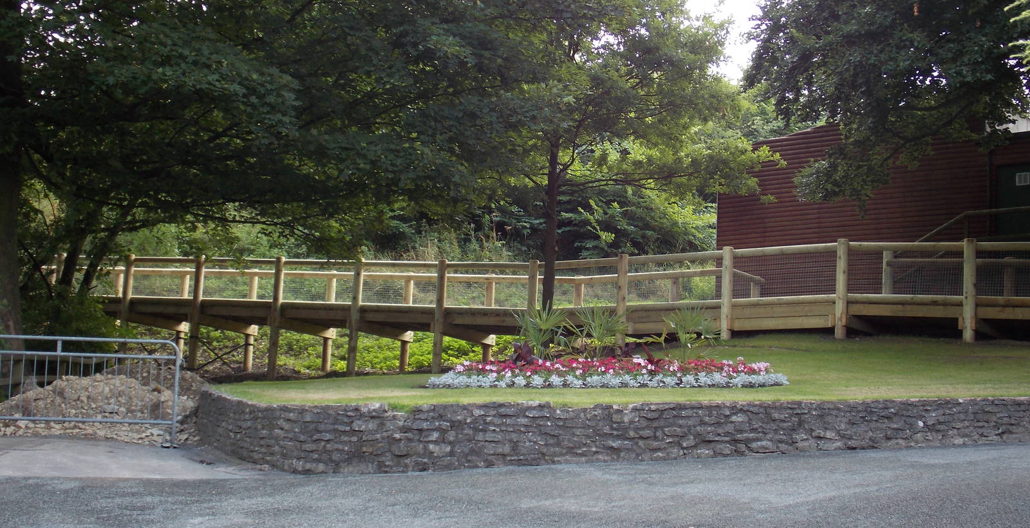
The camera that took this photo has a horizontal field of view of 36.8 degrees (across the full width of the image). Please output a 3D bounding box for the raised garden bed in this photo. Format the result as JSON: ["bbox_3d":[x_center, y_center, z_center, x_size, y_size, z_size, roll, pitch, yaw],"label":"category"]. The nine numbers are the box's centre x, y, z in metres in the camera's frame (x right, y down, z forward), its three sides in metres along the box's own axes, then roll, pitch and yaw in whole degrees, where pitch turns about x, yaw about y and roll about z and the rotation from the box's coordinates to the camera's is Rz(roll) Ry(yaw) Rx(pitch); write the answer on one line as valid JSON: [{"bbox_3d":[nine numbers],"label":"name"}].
[{"bbox_3d":[0.978,1.146,16.500,3.900,0.330,1.800,0,-1,0],"label":"raised garden bed"}]

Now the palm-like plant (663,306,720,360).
[{"bbox_3d":[1.941,0.791,17.000,0.620,0.670,0.600,0,-1,0],"label":"palm-like plant"}]

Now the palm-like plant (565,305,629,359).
[{"bbox_3d":[0.902,0.791,17.000,0.690,0.680,0.660,0,-1,0],"label":"palm-like plant"}]

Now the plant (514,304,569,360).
[{"bbox_3d":[0.292,0.782,17.000,0.620,0.690,0.600,0,-1,0],"label":"plant"}]

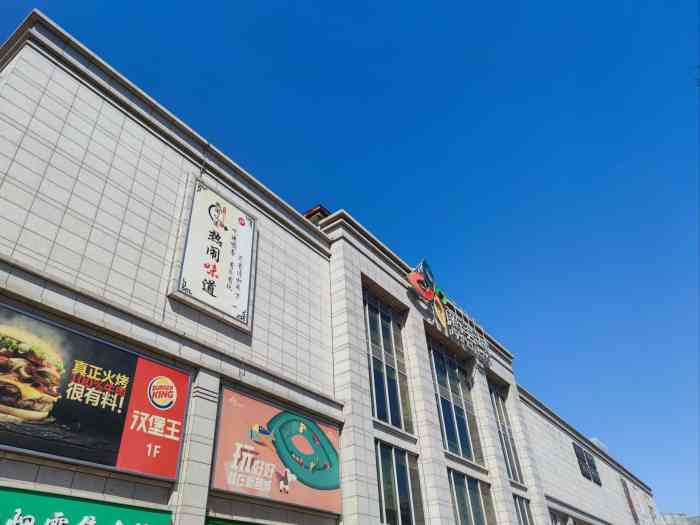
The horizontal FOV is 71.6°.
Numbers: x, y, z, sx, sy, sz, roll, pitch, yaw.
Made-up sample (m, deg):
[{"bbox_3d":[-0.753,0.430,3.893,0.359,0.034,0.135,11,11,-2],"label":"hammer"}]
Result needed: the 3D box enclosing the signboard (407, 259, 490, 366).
[{"bbox_3d":[7.356,3.598,35.197,0.500,5.000,12.300,-25,-41,28],"label":"signboard"}]

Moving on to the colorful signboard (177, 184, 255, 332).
[{"bbox_3d":[-5.324,-0.466,19.632,0.400,5.550,3.500,-25,-41,28],"label":"colorful signboard"}]

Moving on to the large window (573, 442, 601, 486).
[{"bbox_3d":[27.913,23.950,57.003,0.300,3.600,8.200,-25,-41,28],"label":"large window"}]

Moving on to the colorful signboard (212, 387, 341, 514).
[{"bbox_3d":[-2.491,7.361,18.463,0.200,3.350,6.750,-25,-41,28],"label":"colorful signboard"}]

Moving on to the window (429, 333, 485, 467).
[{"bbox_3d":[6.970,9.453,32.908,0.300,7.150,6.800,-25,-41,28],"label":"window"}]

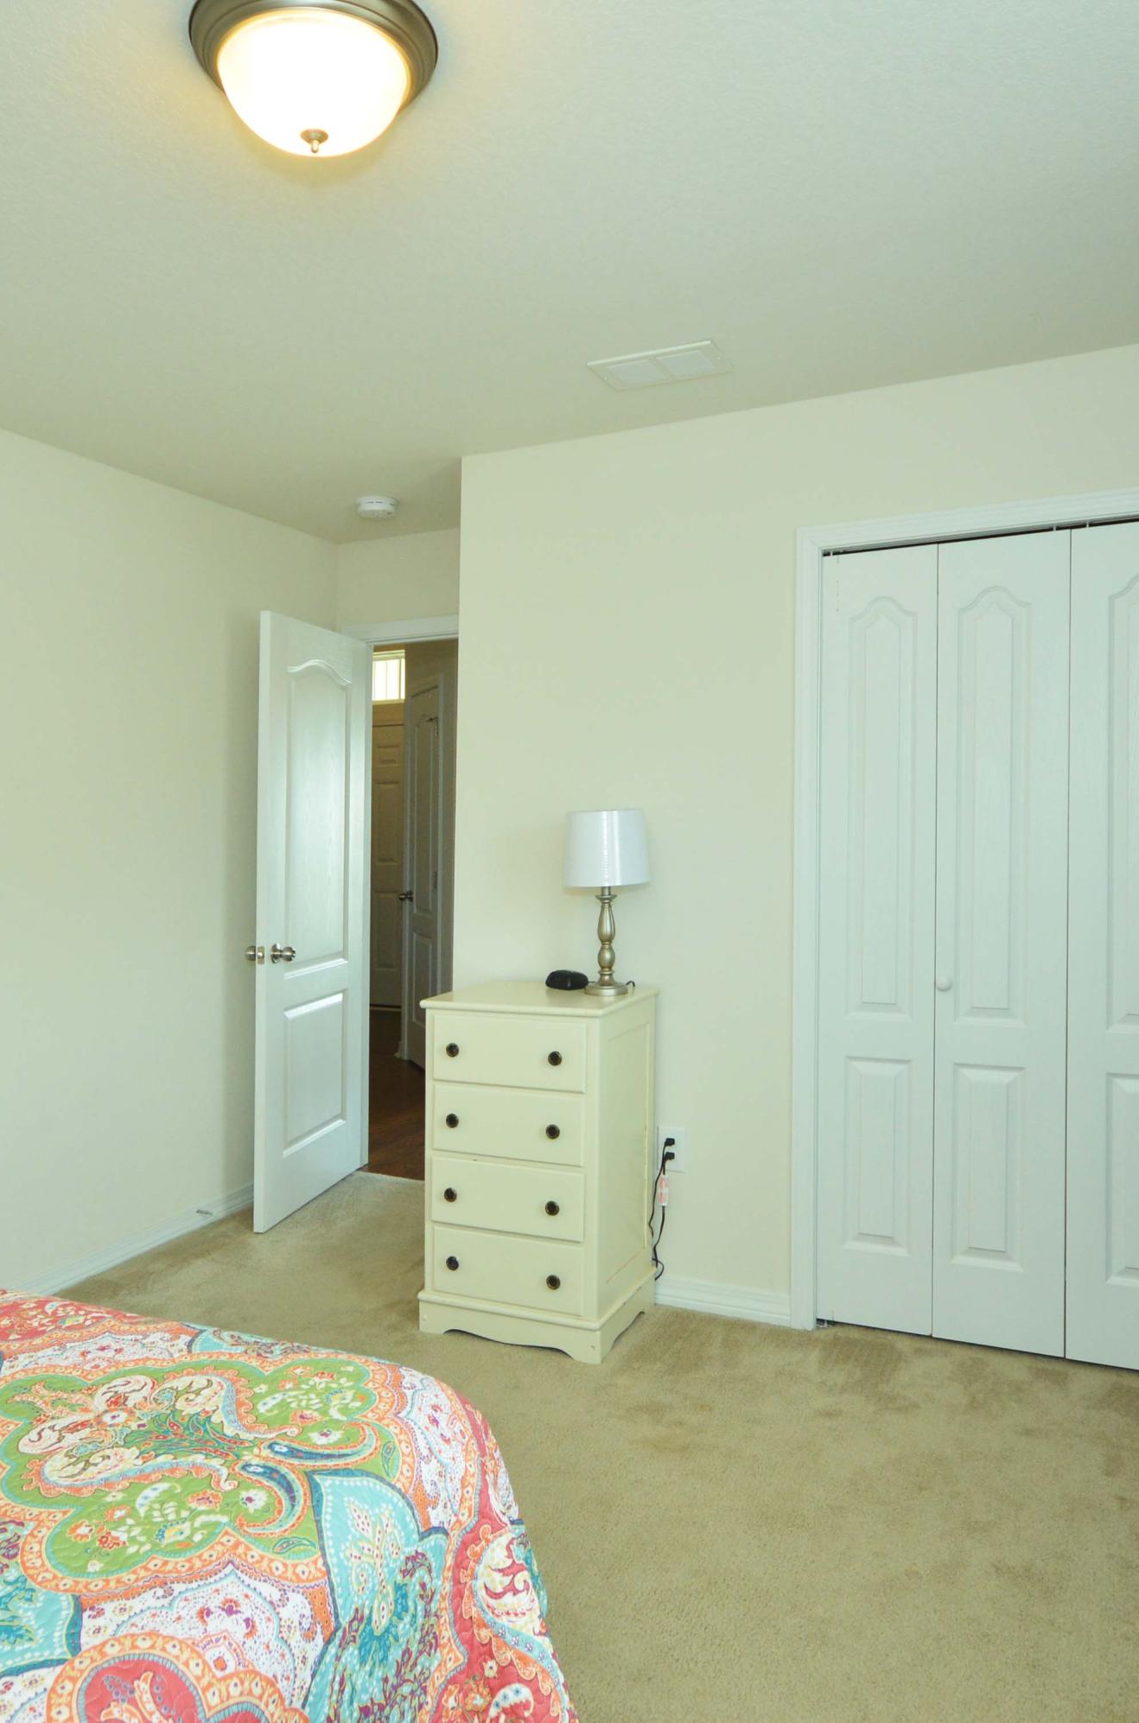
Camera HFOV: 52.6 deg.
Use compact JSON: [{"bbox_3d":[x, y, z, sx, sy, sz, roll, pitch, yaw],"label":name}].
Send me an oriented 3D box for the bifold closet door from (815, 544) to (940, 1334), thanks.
[{"bbox_3d":[0.796,0.212,2.974,0.295,2.007,0.035,0,3,25],"label":"bifold closet door"}]

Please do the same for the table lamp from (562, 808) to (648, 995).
[{"bbox_3d":[0.102,0.112,3.104,0.230,0.505,0.230,-1,3,0],"label":"table lamp"}]

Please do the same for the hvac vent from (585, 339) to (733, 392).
[{"bbox_3d":[0.216,-1.154,2.711,0.300,0.020,0.200,0,3,25],"label":"hvac vent"}]

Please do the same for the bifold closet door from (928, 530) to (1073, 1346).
[{"bbox_3d":[1.066,0.214,2.847,0.303,2.007,0.035,0,3,25],"label":"bifold closet door"}]

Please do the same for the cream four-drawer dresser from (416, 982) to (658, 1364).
[{"bbox_3d":[-0.083,0.811,3.150,0.530,0.890,0.380,0,3,25],"label":"cream four-drawer dresser"}]

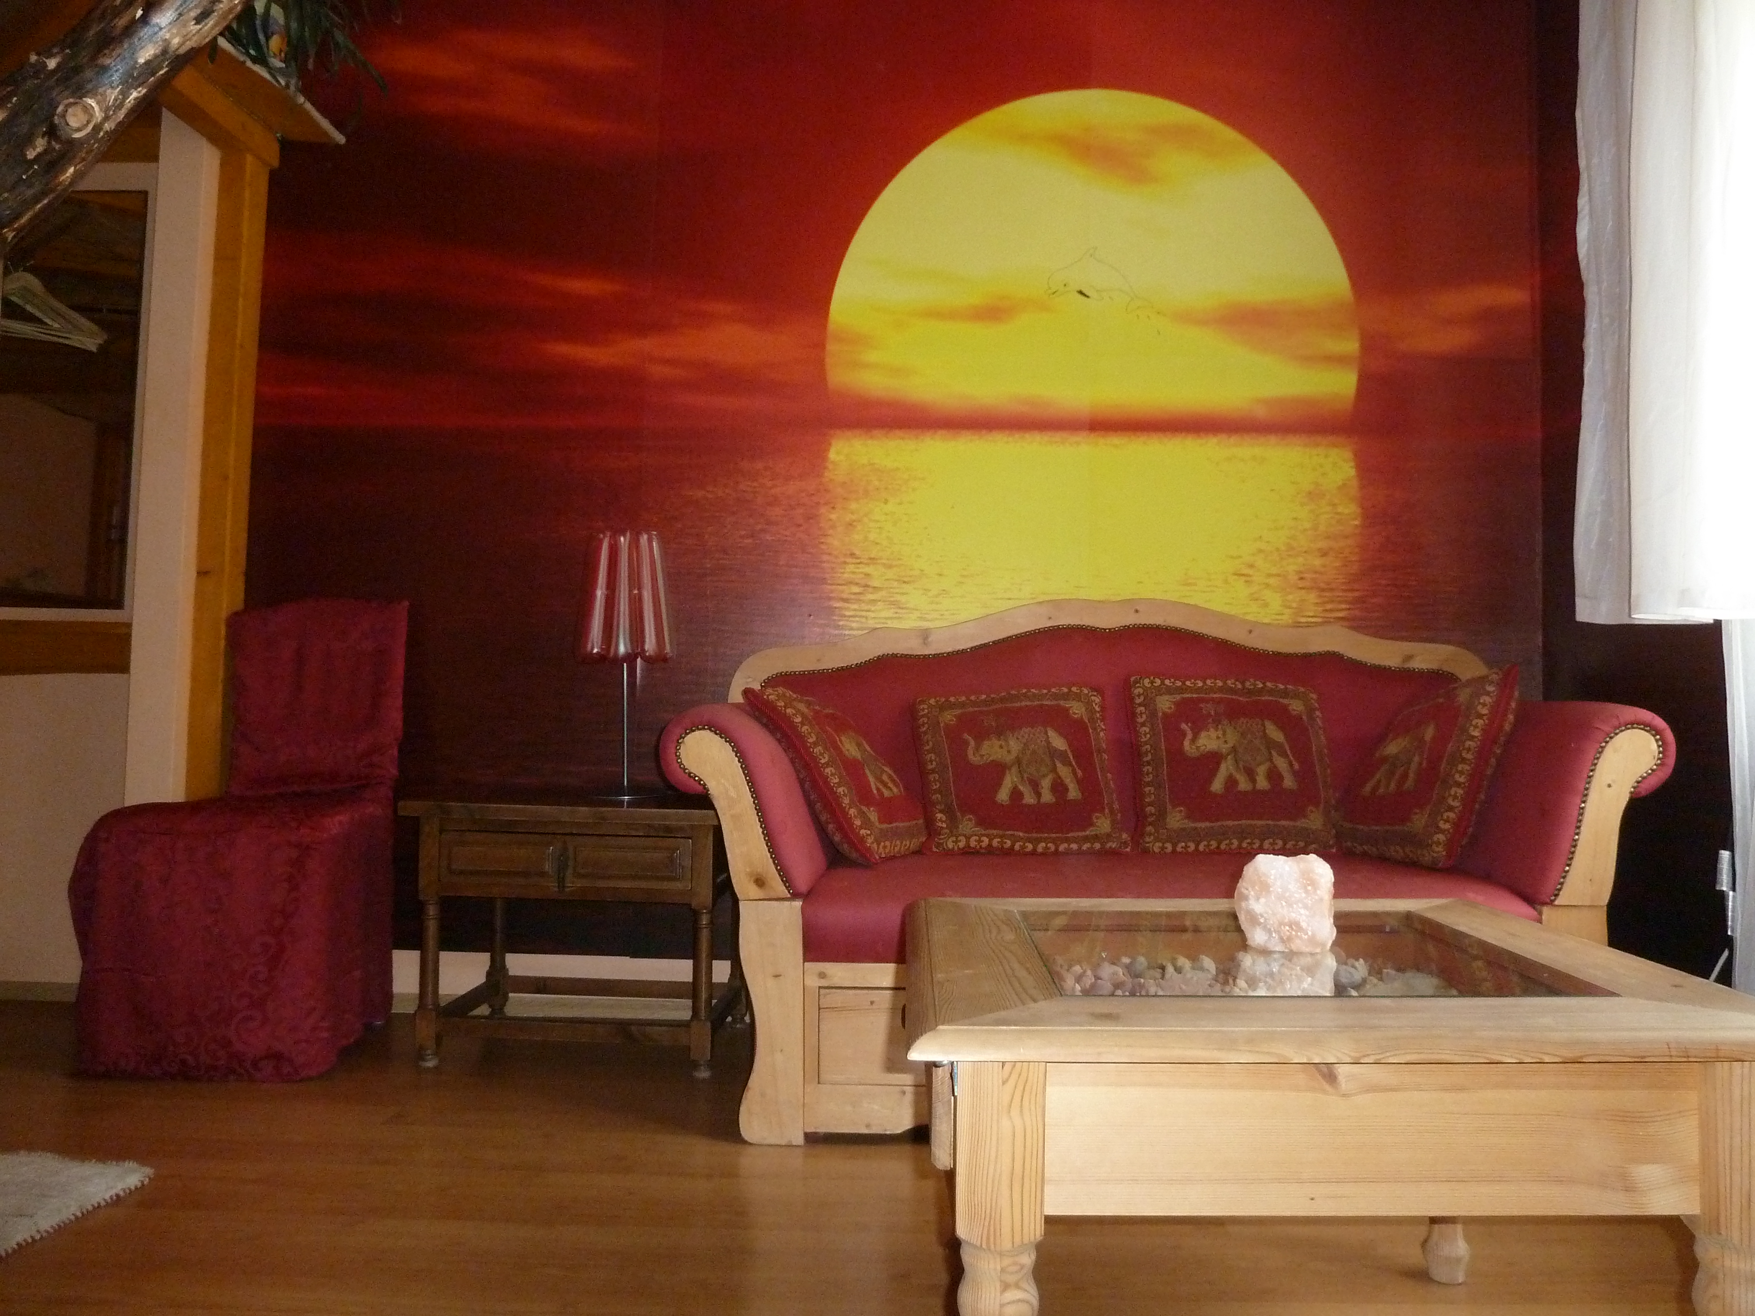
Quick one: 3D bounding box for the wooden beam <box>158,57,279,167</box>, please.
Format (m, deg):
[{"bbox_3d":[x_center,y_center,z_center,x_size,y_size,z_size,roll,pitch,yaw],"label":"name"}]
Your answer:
[{"bbox_3d":[-1.535,-1.274,2.889,0.110,0.085,0.550,1,-2,1],"label":"wooden beam"}]

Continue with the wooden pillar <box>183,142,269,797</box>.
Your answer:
[{"bbox_3d":[-1.588,-0.184,3.061,0.105,2.067,0.115,1,-2,1],"label":"wooden pillar"}]

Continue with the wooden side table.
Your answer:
[{"bbox_3d":[-0.646,0.592,2.825,0.684,0.547,0.464,1,-3,4],"label":"wooden side table"}]

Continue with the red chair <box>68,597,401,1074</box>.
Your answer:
[{"bbox_3d":[-1.339,0.348,2.766,0.486,0.996,0.547,1,-2,1],"label":"red chair"}]

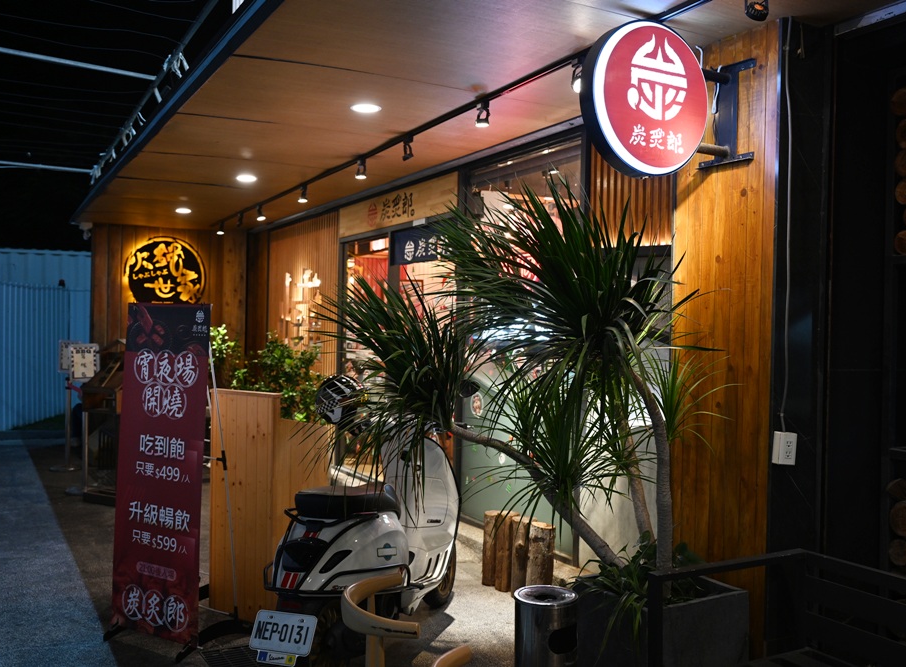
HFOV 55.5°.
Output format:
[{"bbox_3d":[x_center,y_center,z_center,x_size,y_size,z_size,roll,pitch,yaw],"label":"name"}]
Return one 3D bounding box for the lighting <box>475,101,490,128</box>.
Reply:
[{"bbox_3d":[0.160,-1.165,4.580,0.075,0.150,0.080,1,0,-28],"label":"lighting"}]

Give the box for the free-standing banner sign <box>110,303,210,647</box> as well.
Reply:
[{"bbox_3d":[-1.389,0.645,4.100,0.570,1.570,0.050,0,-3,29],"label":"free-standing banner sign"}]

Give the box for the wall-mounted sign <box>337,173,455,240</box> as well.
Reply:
[{"bbox_3d":[-0.542,-1.077,7.490,0.040,0.300,2.450,1,0,-28],"label":"wall-mounted sign"}]

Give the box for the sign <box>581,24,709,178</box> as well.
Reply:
[{"bbox_3d":[0.765,-0.923,3.414,0.605,0.605,0.085,1,0,-30],"label":"sign"}]

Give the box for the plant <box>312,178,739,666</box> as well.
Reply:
[{"bbox_3d":[0.273,0.429,3.392,1.720,2.090,1.200,1,0,0],"label":"plant"}]

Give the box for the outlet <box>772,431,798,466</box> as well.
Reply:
[{"bbox_3d":[1.299,0.450,3.370,0.076,0.122,0.042,4,-1,-20],"label":"outlet"}]

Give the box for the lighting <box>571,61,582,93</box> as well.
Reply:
[{"bbox_3d":[0.567,-1.152,3.860,0.075,0.145,0.090,1,0,-28],"label":"lighting"}]

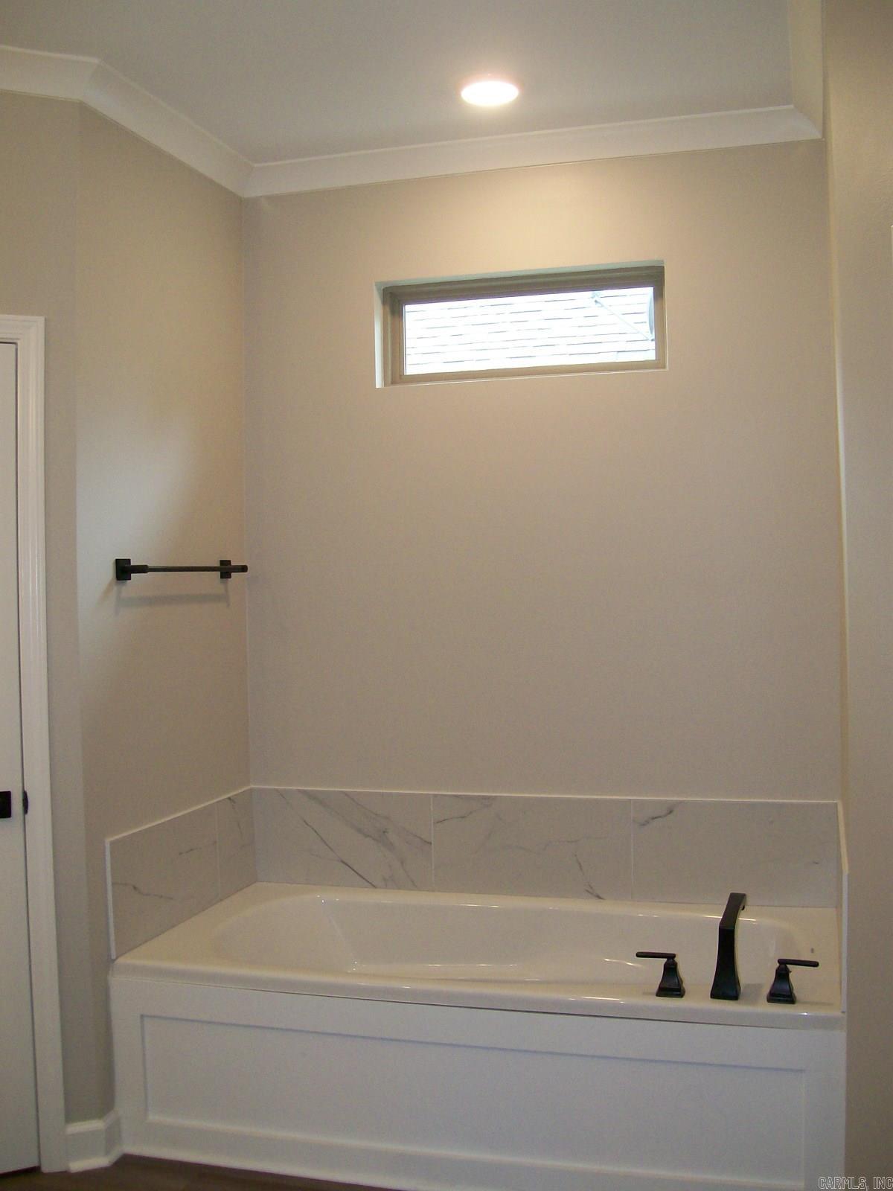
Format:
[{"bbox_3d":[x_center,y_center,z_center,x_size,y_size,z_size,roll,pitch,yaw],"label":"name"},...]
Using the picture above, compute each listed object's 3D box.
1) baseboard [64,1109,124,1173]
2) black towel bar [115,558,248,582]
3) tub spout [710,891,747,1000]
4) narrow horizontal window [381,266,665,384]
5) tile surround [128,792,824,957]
[{"bbox_3d":[-0.888,1.372,3.123,0.133,0.126,0.074,-1,0,-18],"label":"baseboard"},{"bbox_3d":[-0.731,-0.073,3.510,0.071,0.056,0.675,-1,0,15],"label":"black towel bar"},{"bbox_3d":[0.660,0.812,2.883,0.065,0.187,0.232,-1,0,19],"label":"tub spout"},{"bbox_3d":[0.228,-0.829,3.834,0.893,0.317,0.079,-1,0,15],"label":"narrow horizontal window"},{"bbox_3d":[0.131,0.763,3.345,1.803,0.301,0.896,-1,0,15],"label":"tile surround"}]

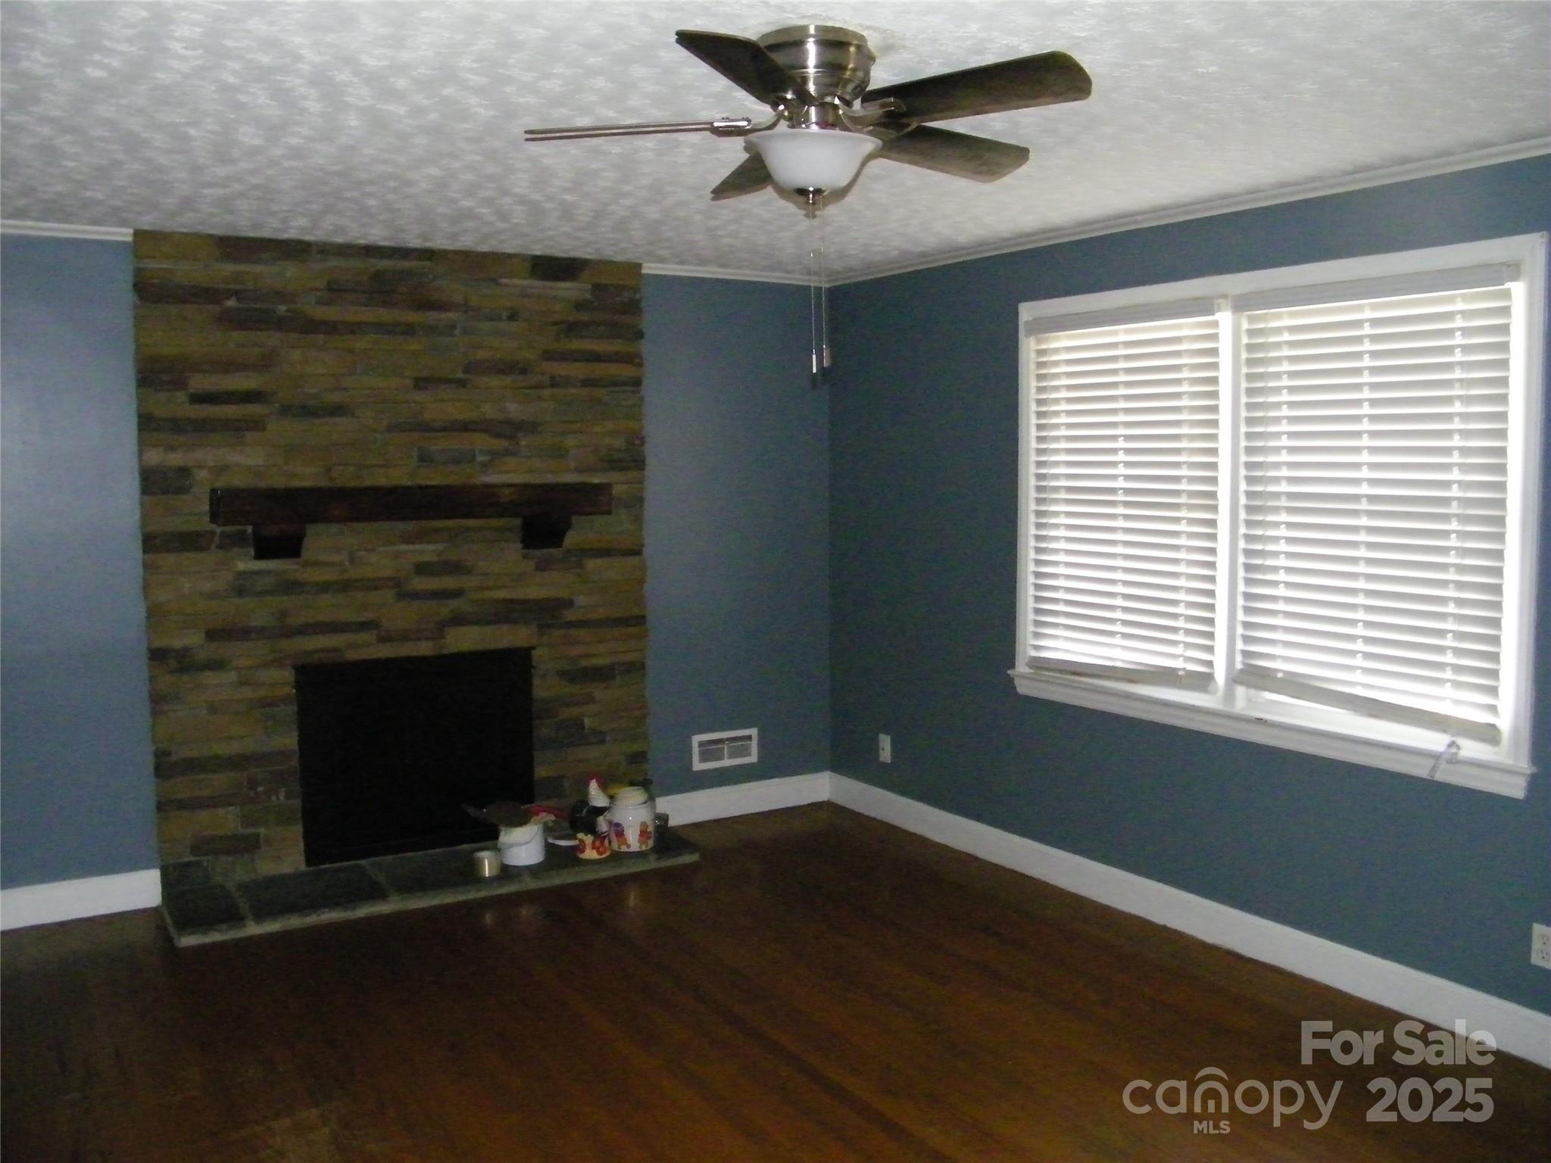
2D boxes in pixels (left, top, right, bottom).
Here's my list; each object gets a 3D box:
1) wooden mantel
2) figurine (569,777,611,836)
[{"bbox_3d":[-1.374,-0.240,4.907,1.510,0.260,0.200,-3,5,-30],"label":"wooden mantel"},{"bbox_3d":[-0.751,0.931,5.100,0.160,0.255,0.140,2,5,30],"label":"figurine"}]

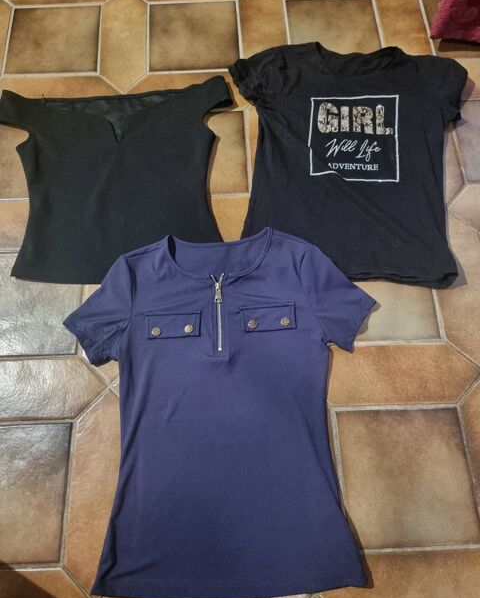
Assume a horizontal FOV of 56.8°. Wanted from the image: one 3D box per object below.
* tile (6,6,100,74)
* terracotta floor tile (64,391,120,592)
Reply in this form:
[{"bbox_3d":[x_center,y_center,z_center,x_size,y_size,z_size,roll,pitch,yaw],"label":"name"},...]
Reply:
[{"bbox_3d":[-0.415,-0.584,1.007,0.201,0.010,0.201,-3,71,-1],"label":"tile"},{"bbox_3d":[-0.212,0.299,0.696,0.102,0.010,0.309,-3,71,-1],"label":"terracotta floor tile"}]

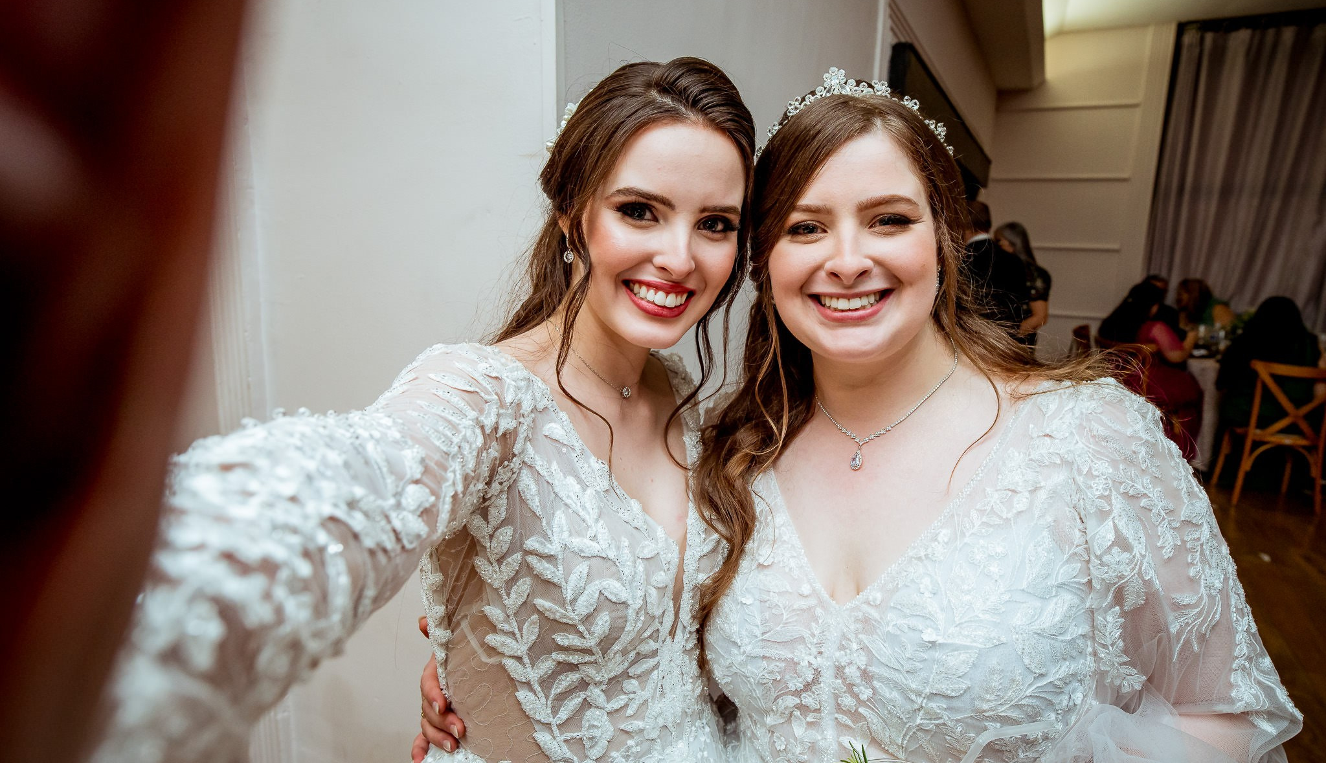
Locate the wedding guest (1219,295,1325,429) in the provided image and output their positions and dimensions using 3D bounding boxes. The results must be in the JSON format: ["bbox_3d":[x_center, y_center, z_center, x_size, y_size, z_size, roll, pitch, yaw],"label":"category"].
[{"bbox_3d":[3.800,0.098,4.420,0.560,1.270,0.780,7,13,25],"label":"wedding guest"}]

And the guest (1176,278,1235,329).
[{"bbox_3d":[4.200,-0.136,5.500,0.500,1.290,0.750,12,16,40],"label":"guest"}]

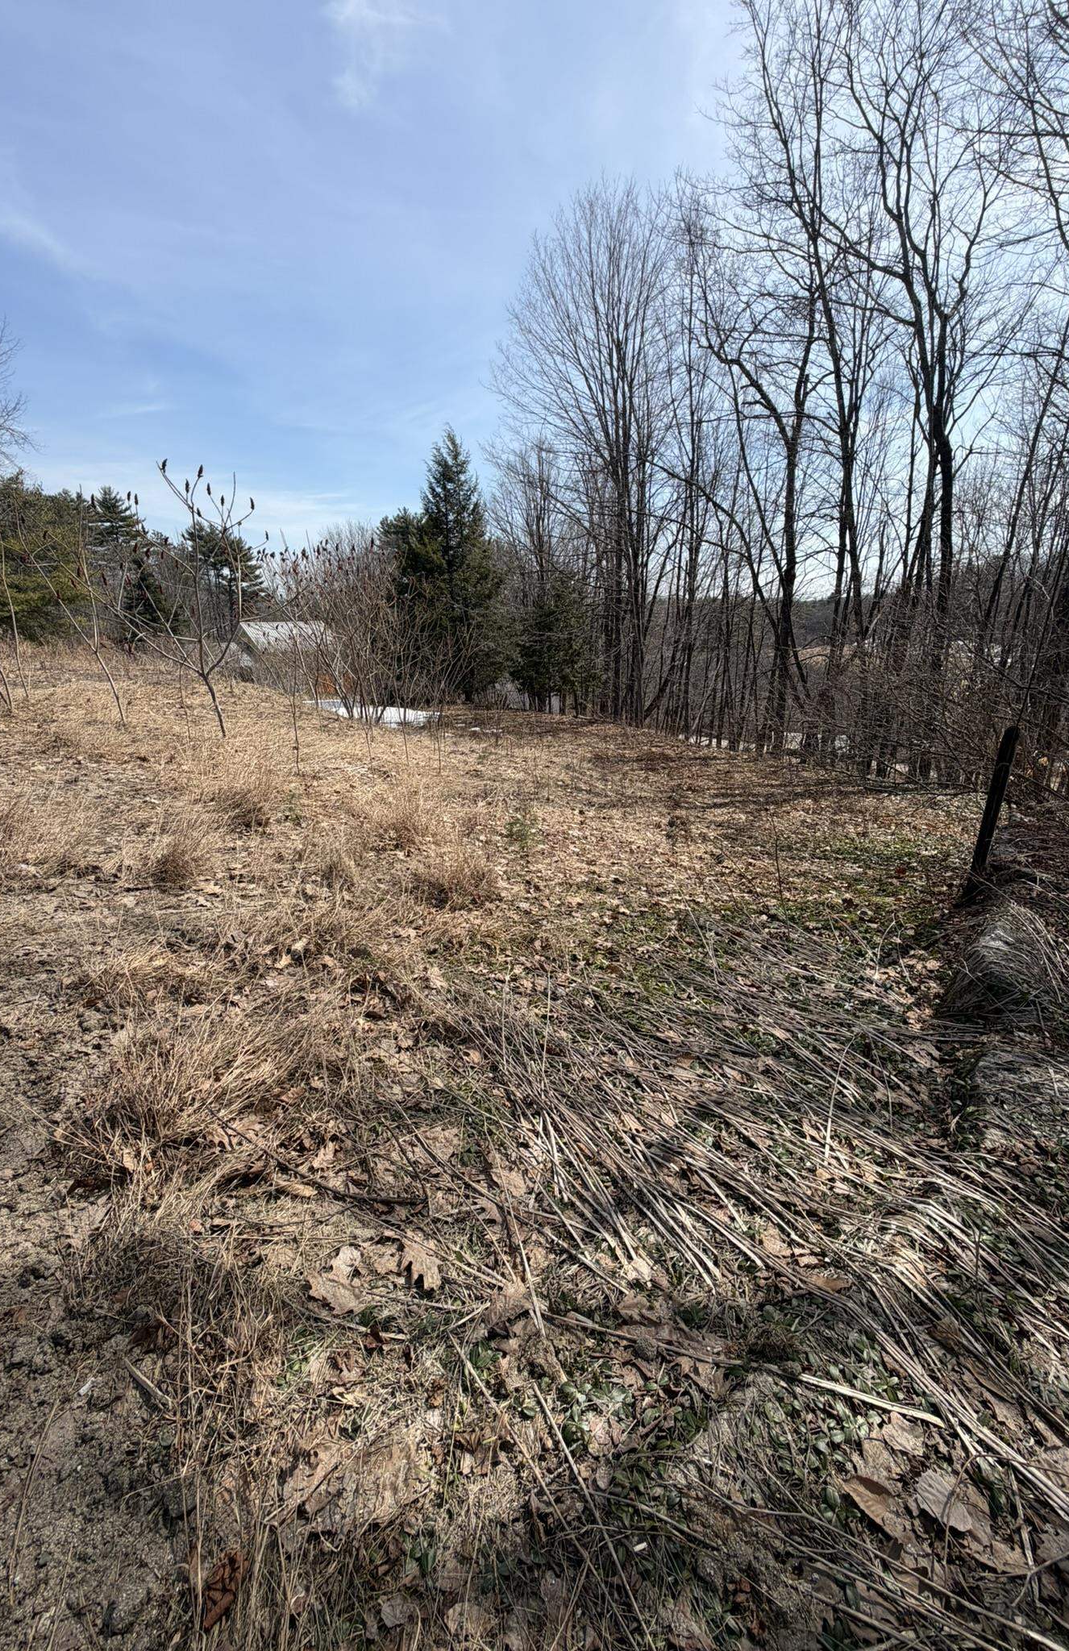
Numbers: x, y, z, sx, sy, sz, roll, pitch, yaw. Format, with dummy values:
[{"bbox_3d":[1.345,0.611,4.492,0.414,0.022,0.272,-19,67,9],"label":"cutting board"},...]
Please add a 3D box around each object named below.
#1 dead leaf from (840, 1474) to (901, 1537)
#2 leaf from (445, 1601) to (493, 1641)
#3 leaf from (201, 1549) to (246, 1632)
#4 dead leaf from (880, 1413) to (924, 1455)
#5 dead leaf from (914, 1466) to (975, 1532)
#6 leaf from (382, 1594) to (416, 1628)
[{"bbox_3d":[0.580,1.168,1.154,0.090,0.030,0.065,7,19,20],"label":"dead leaf"},{"bbox_3d":[-0.100,1.216,1.021,0.071,0.020,0.044,-1,18,-4],"label":"leaf"},{"bbox_3d":[-0.503,1.224,1.072,0.054,0.040,0.092,2,17,9],"label":"leaf"},{"bbox_3d":[0.690,1.140,1.251,0.068,0.025,0.061,10,20,28],"label":"dead leaf"},{"bbox_3d":[0.711,1.170,1.157,0.083,0.025,0.067,15,23,38],"label":"dead leaf"},{"bbox_3d":[-0.208,1.213,1.030,0.056,0.020,0.034,-2,18,-8],"label":"leaf"}]

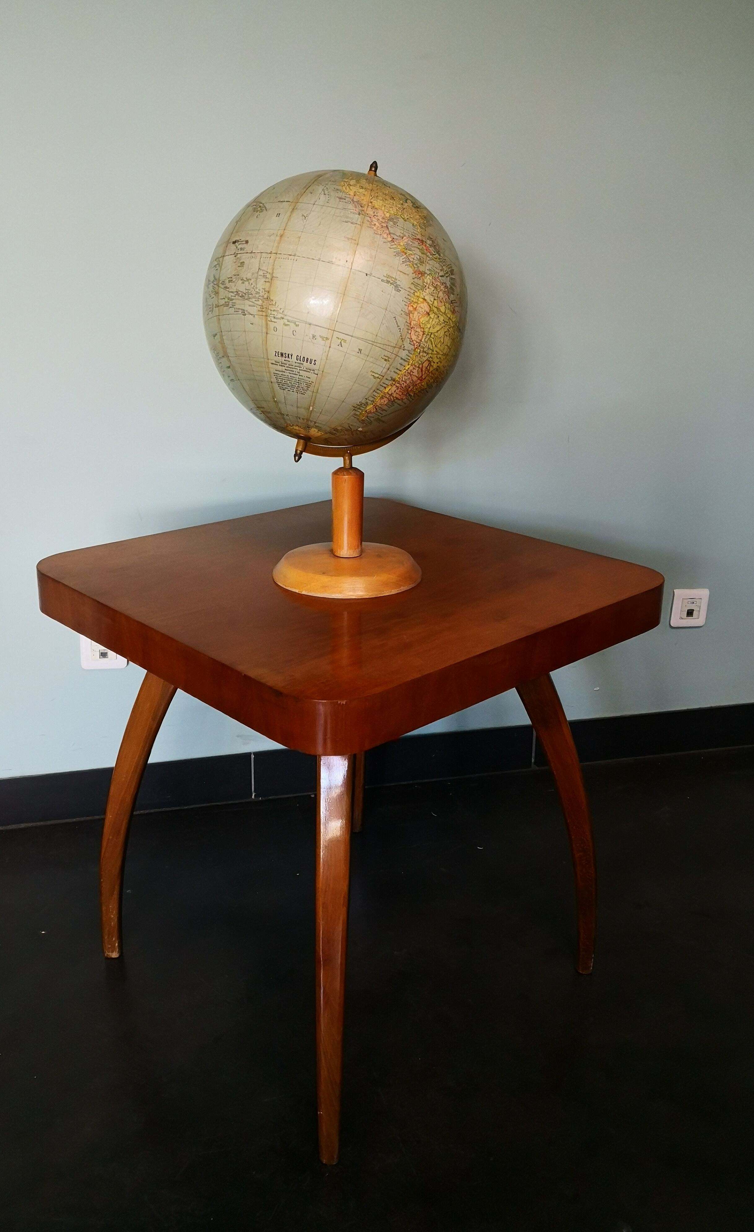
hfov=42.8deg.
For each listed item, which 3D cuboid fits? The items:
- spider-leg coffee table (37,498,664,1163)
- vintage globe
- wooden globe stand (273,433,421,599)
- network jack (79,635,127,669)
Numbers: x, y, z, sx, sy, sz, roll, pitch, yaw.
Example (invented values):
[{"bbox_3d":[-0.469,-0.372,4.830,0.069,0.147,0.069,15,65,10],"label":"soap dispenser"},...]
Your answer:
[{"bbox_3d":[-0.041,0.236,1.405,0.634,0.640,0.634,-17,27,-40],"label":"spider-leg coffee table"},{"bbox_3d":[-0.050,-0.364,1.158,0.317,0.317,0.317,1,20,0],"label":"vintage globe"},{"bbox_3d":[-0.037,-0.131,1.236,0.194,0.166,0.194,1,20,0],"label":"wooden globe stand"},{"bbox_3d":[-0.503,0.060,1.769,0.081,0.081,0.014,-4,20,-13],"label":"network jack"}]

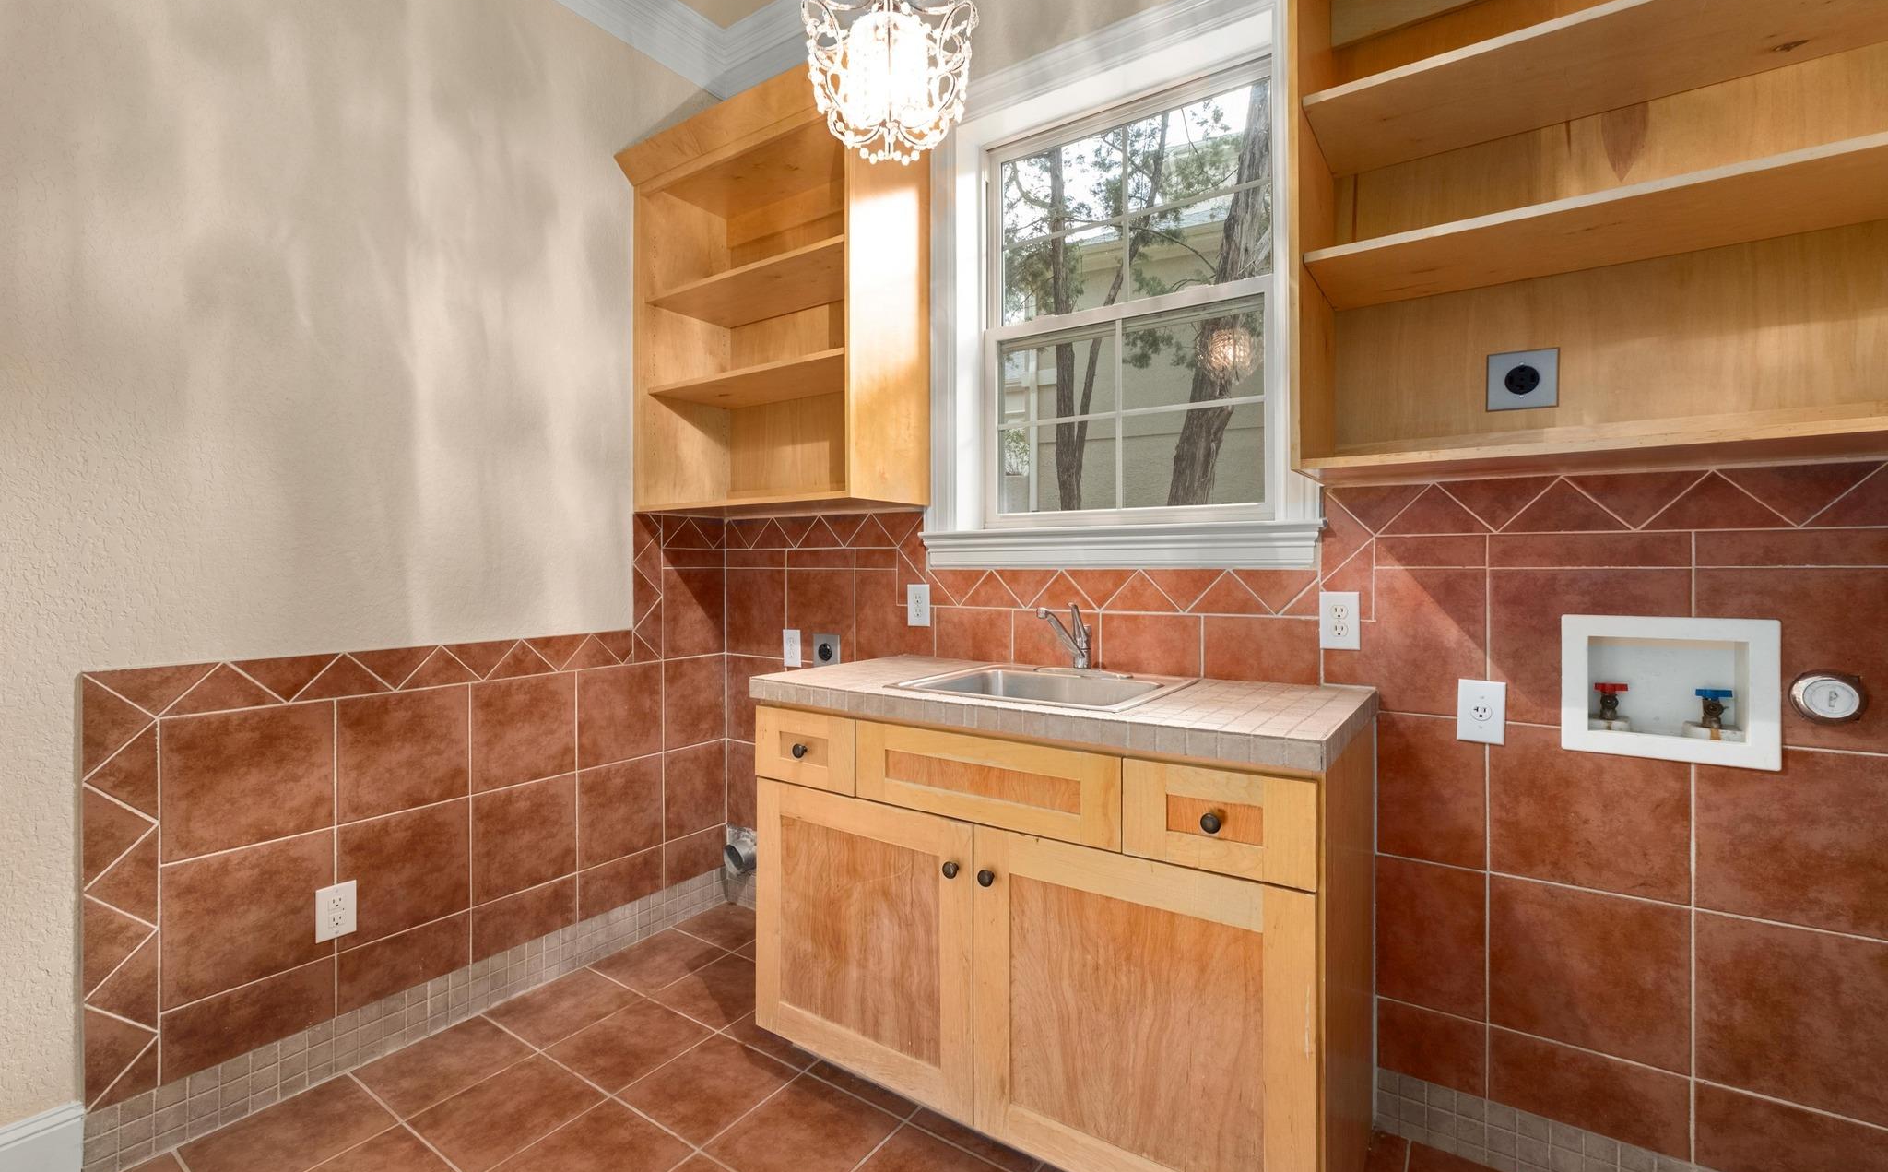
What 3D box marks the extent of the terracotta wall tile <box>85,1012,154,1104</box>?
[{"bbox_3d":[-1.636,0.918,1.567,0.010,0.205,0.097,1,1,34],"label":"terracotta wall tile"}]

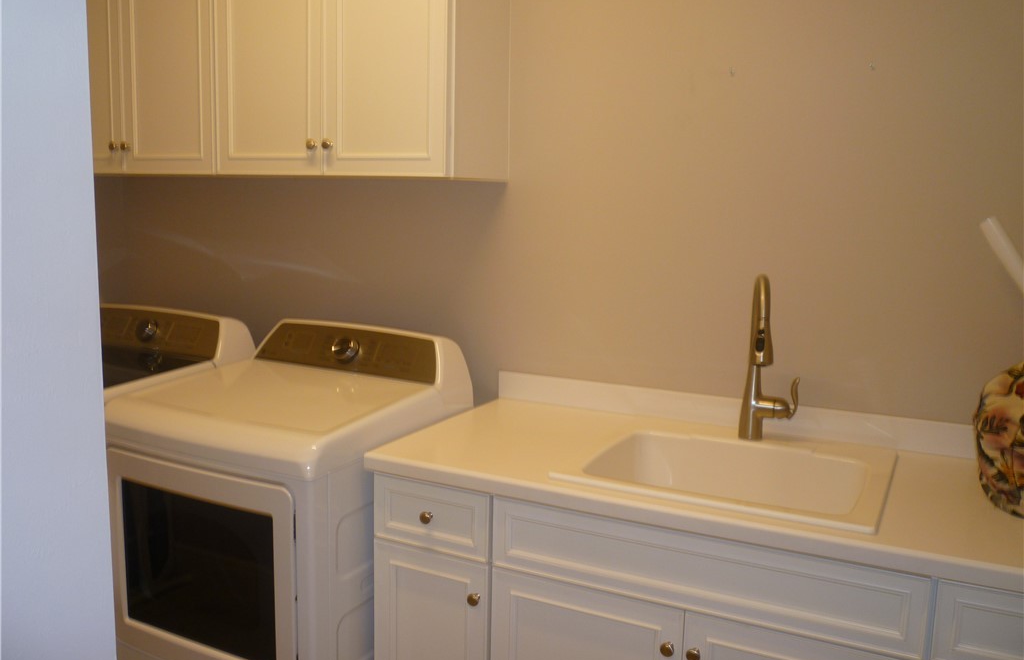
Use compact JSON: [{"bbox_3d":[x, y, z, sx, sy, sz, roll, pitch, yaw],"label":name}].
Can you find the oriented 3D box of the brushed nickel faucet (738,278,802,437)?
[{"bbox_3d":[0.581,0.074,1.895,0.129,0.392,0.254,3,8,15],"label":"brushed nickel faucet"}]

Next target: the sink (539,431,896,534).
[{"bbox_3d":[0.474,0.405,1.864,0.609,0.260,0.576,5,9,27],"label":"sink"}]

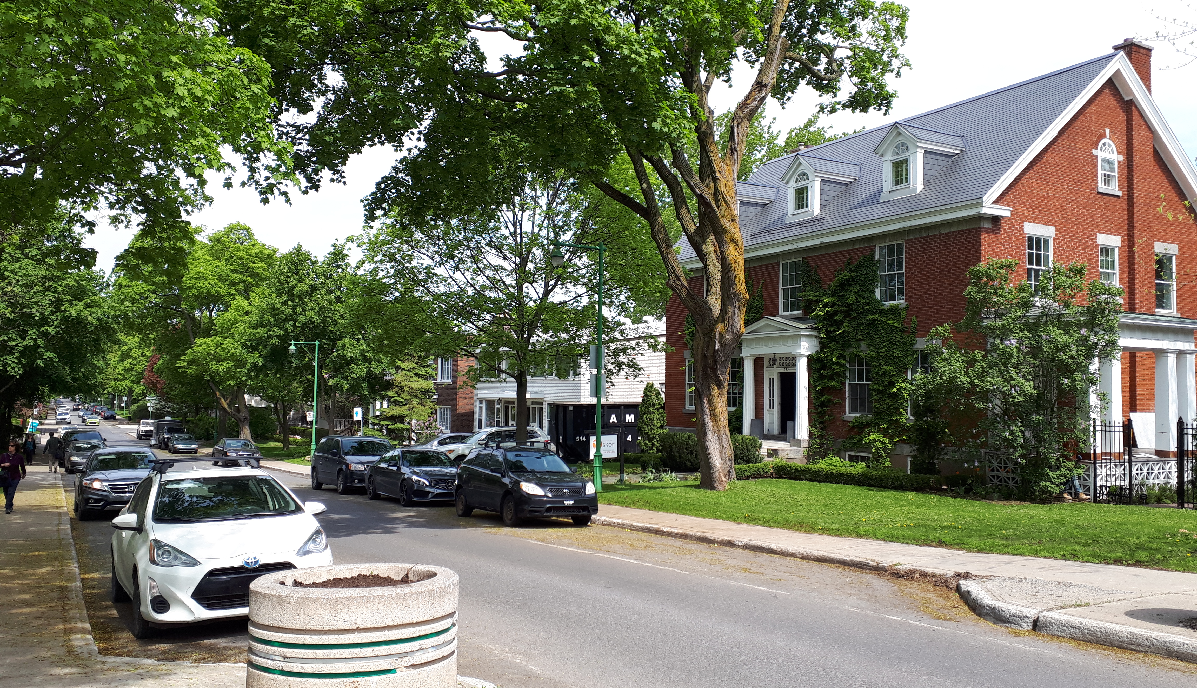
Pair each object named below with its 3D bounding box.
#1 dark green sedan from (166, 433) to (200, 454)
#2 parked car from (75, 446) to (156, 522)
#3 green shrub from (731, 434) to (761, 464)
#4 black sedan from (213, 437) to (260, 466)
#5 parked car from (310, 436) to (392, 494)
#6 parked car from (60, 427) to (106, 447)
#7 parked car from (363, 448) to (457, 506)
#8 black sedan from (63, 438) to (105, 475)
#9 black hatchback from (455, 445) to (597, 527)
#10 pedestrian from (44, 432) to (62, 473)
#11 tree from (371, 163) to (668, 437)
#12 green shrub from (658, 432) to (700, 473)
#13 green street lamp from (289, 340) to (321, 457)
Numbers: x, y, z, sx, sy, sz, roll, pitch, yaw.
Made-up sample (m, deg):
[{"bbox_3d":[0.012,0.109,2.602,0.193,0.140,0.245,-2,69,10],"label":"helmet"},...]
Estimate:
[{"bbox_3d":[-30.270,7.268,68.142,1.710,1.380,4.400,3,-5,-30],"label":"dark green sedan"},{"bbox_3d":[-11.493,3.246,22.512,1.900,1.660,4.950,3,-7,-31],"label":"parked car"},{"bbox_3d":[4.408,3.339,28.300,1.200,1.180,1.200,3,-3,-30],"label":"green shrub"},{"bbox_3d":[-19.283,5.774,49.808,1.800,1.450,4.650,3,-6,-31],"label":"black sedan"},{"bbox_3d":[-8.242,4.098,31.628,2.000,1.750,5.150,3,-7,-31],"label":"parked car"},{"bbox_3d":[-26.214,5.329,47.500,1.930,1.760,4.850,3,-5,-31],"label":"parked car"},{"bbox_3d":[-5.047,3.673,25.996,1.820,1.440,4.690,3,-7,-30],"label":"parked car"},{"bbox_3d":[-24.070,5.329,44.081,1.780,1.420,4.650,3,-6,-31],"label":"black sedan"},{"bbox_3d":[-1.650,2.961,20.088,1.790,1.590,4.350,3,-6,-30],"label":"black hatchback"},{"bbox_3d":[-23.716,4.729,40.600,0.680,1.740,0.500,2,-3,-30],"label":"pedestrian"},{"bbox_3d":[-2.950,-0.868,31.500,10.000,10.300,10.200,1,-3,0],"label":"tree"},{"bbox_3d":[2.655,3.505,30.300,1.400,1.320,1.450,1,-3,0],"label":"green shrub"},{"bbox_3d":[-15.050,2.890,47.700,1.570,6.250,0.380,2,-3,-30],"label":"green street lamp"}]

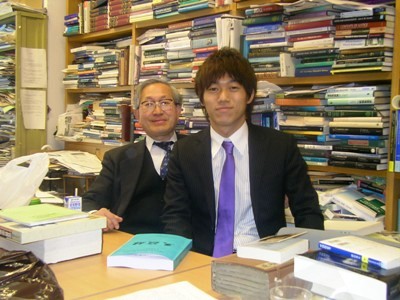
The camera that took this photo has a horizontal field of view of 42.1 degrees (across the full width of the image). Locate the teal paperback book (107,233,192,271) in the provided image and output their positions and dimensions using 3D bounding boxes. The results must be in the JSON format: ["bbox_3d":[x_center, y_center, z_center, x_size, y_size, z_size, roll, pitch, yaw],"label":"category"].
[{"bbox_3d":[-0.140,0.298,1.530,0.184,0.033,0.260,2,3,10],"label":"teal paperback book"}]

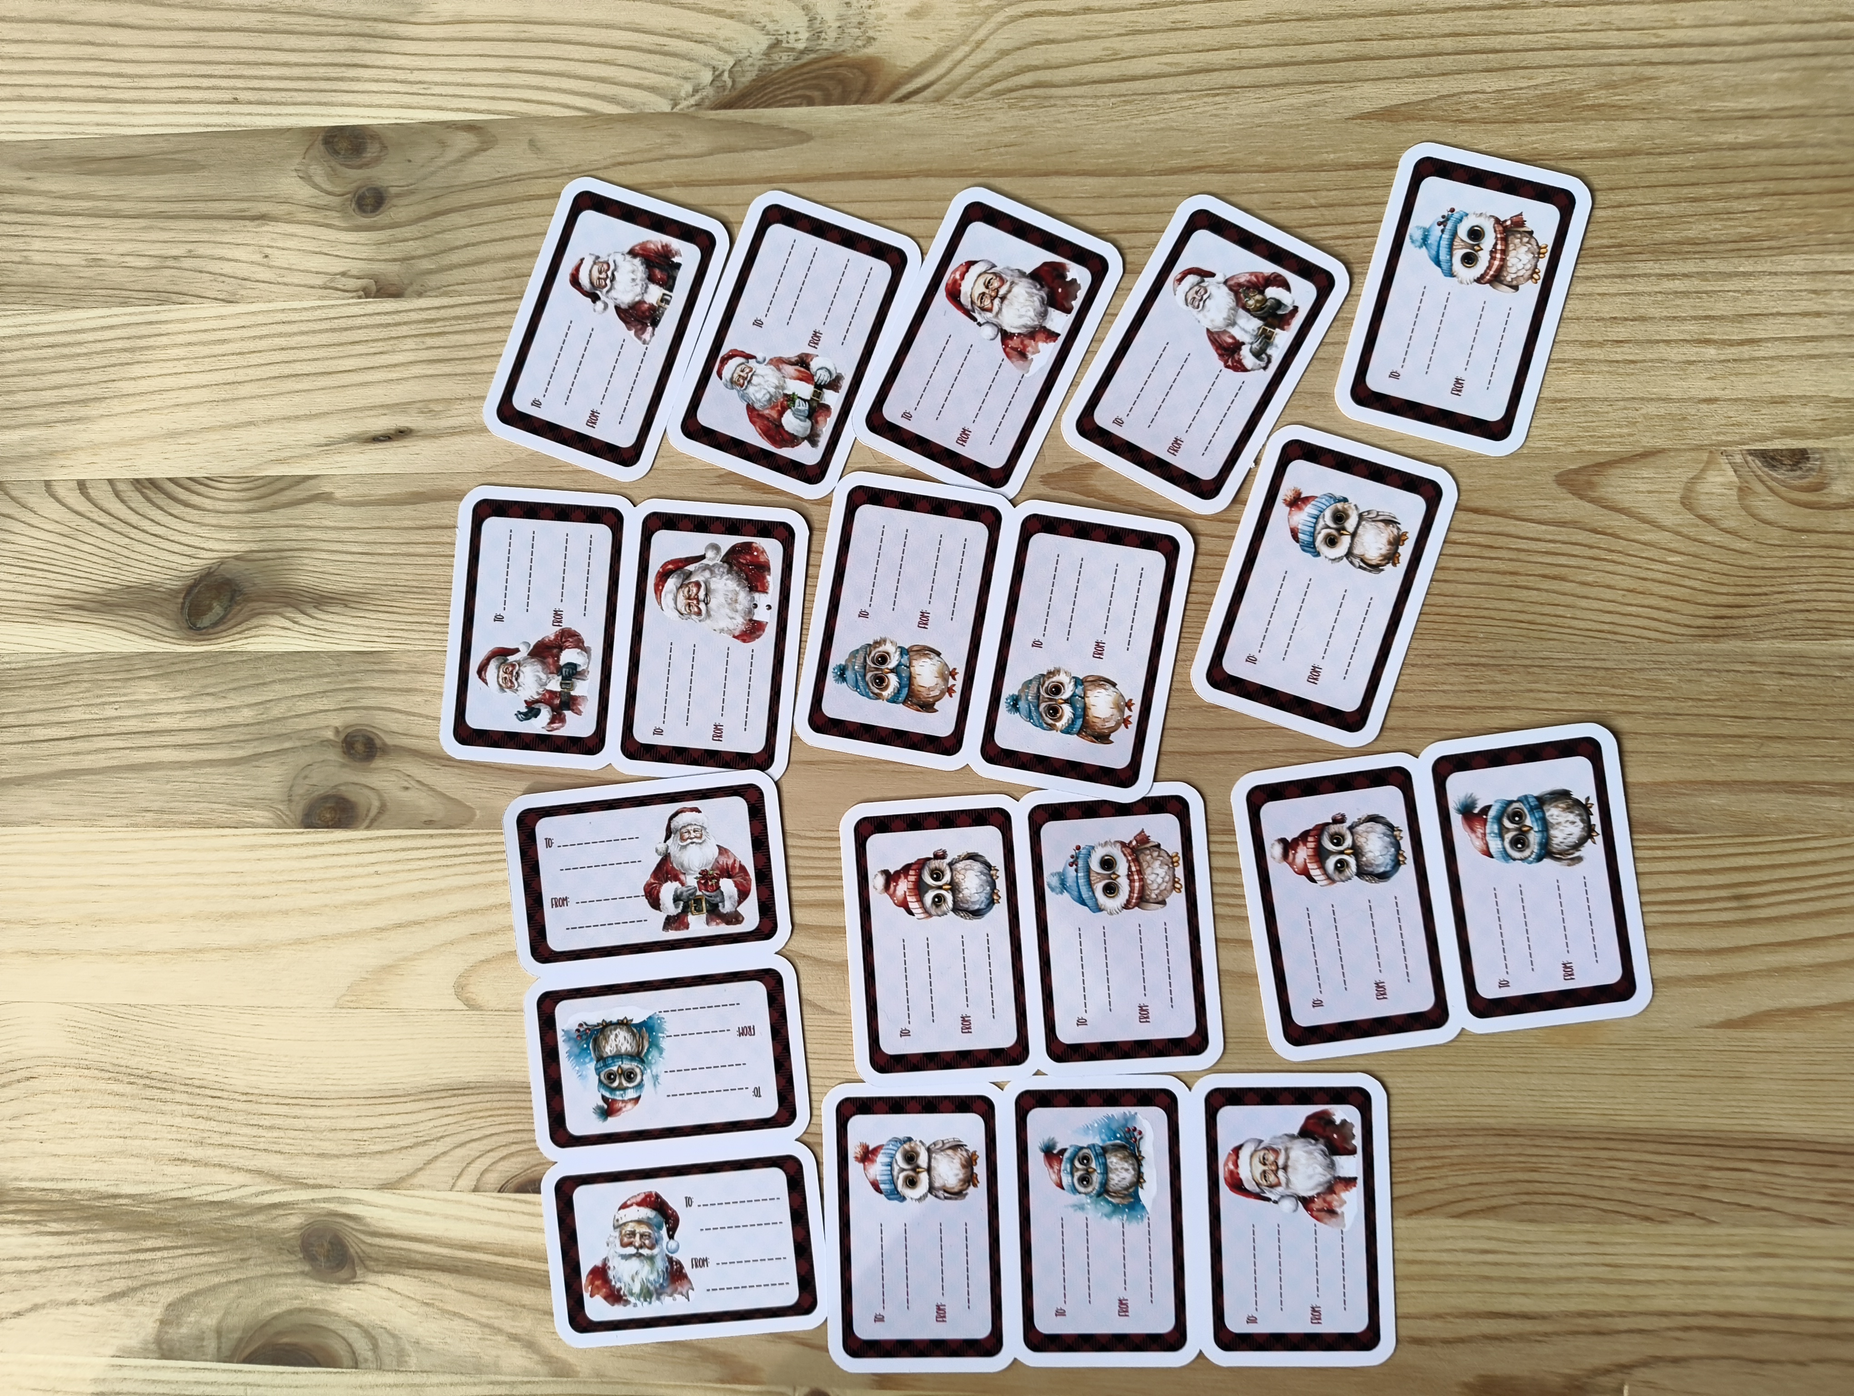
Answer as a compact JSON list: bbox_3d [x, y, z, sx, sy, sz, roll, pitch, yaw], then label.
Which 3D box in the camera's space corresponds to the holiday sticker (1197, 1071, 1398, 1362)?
[{"bbox_3d":[0.096,0.137,0.339,0.051,0.001,0.077,-2,89,4],"label":"holiday sticker"}]

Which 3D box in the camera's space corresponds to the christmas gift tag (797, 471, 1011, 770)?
[{"bbox_3d":[-0.006,-0.021,0.345,0.050,0.001,0.076,10,90,5],"label":"christmas gift tag"}]

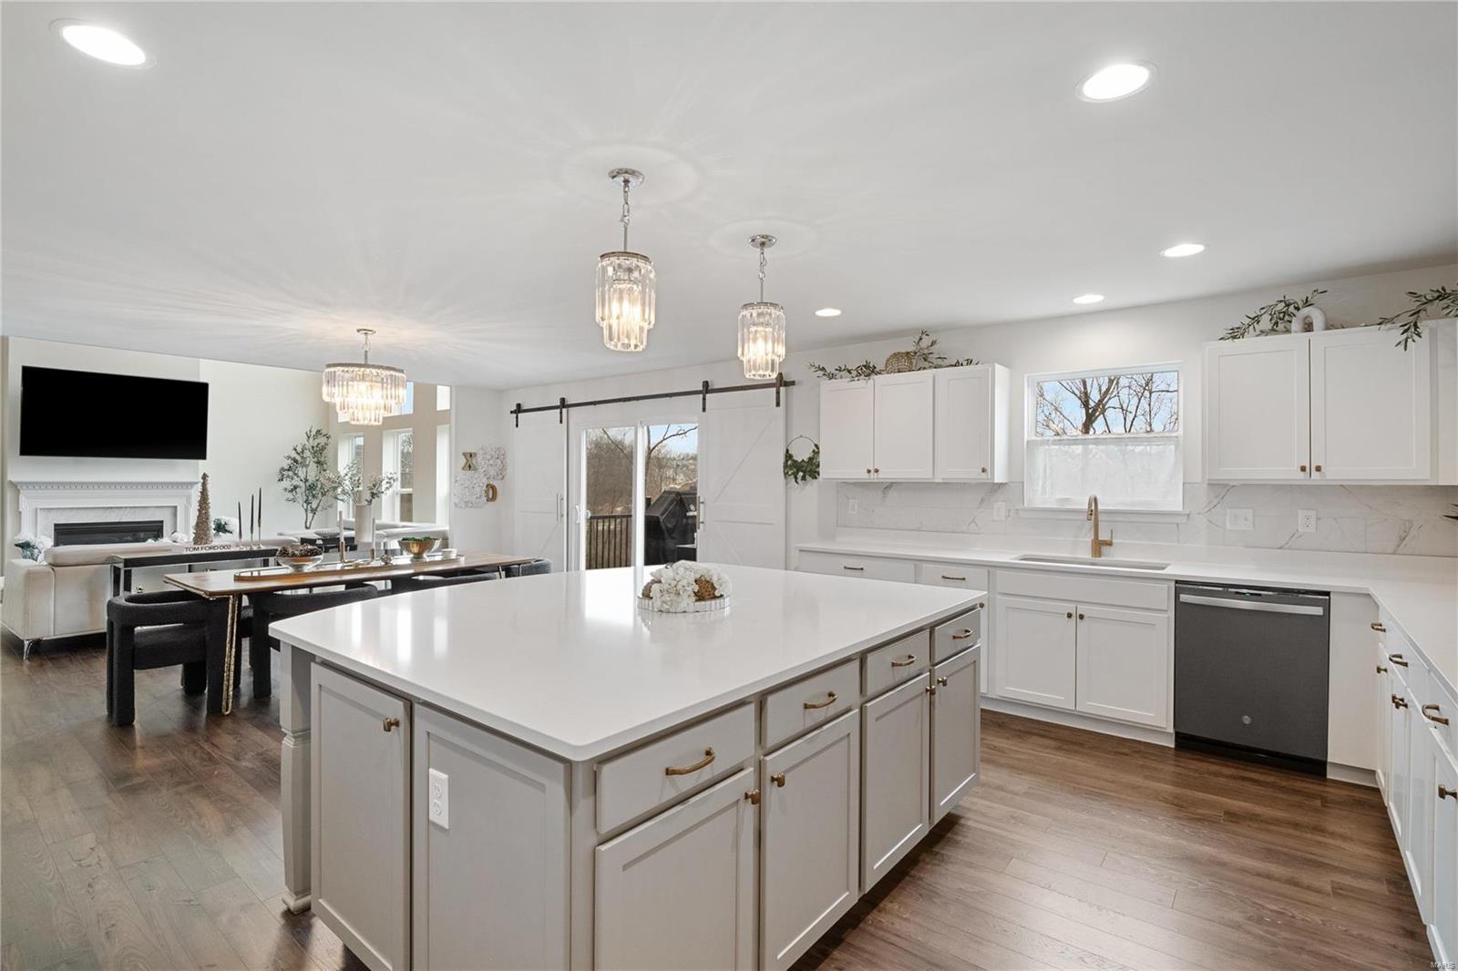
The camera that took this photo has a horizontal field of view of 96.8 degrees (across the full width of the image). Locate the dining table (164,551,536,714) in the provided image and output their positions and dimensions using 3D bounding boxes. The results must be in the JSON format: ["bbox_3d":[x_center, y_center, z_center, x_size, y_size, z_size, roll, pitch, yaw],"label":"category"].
[{"bbox_3d":[-2.687,0.987,4.834,1.070,0.760,2.140,0,0,37],"label":"dining table"}]

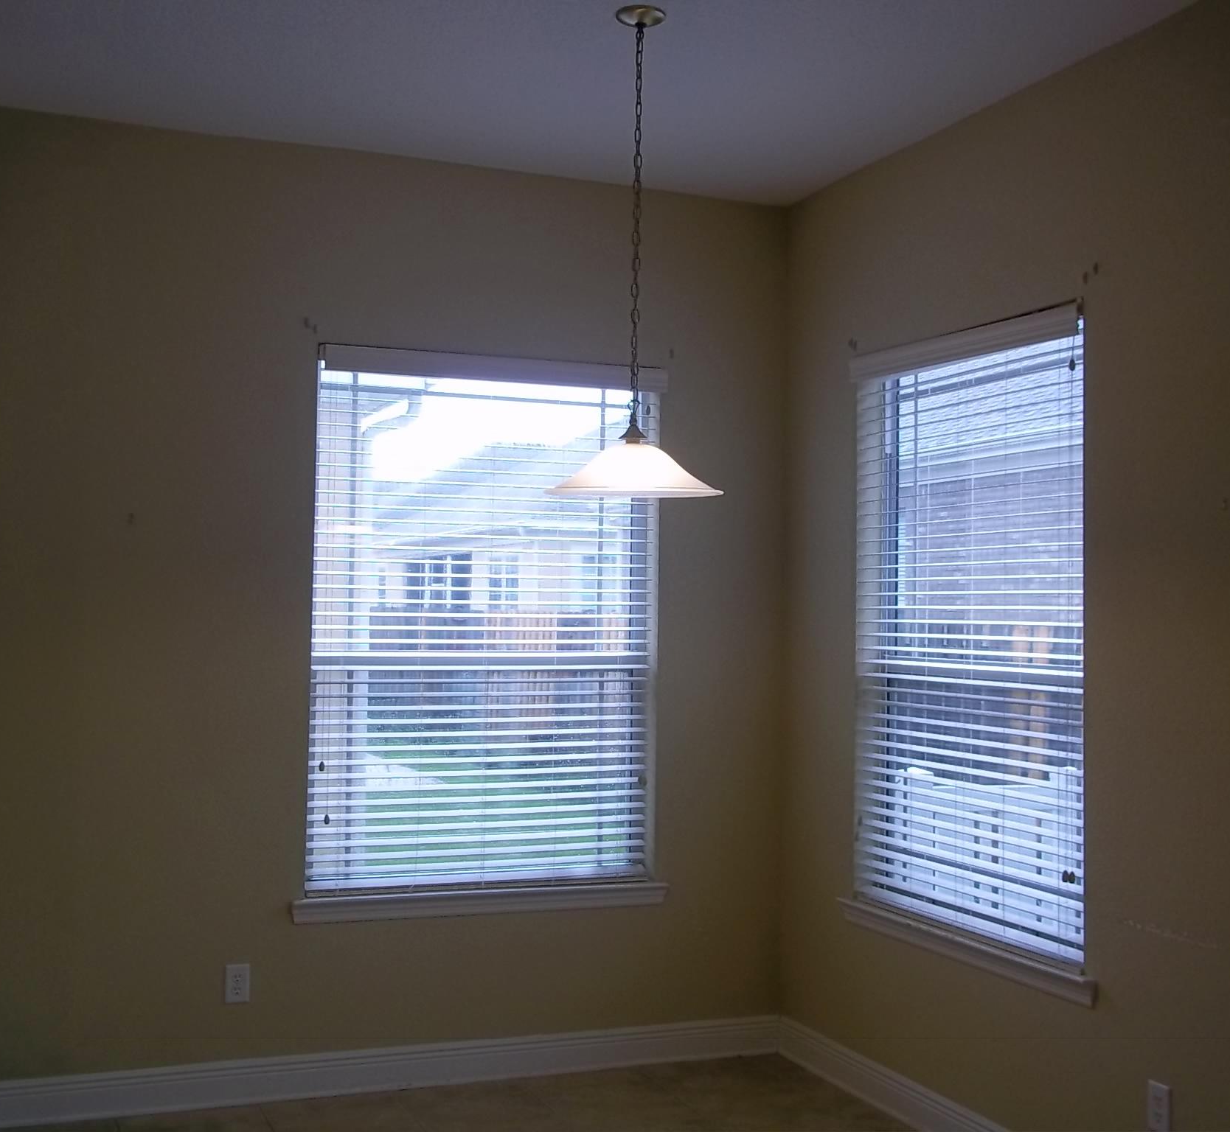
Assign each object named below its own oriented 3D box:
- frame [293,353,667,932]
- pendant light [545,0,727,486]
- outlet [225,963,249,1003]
[{"bbox_3d":[-0.415,0.225,5.243,1.264,1.842,0.120,2,-2,-22],"label":"frame"},{"bbox_3d":[0.057,-0.776,3.895,0.432,1.198,0.432,1,-2,0],"label":"pendant light"},{"bbox_3d":[-1.169,1.298,4.873,0.071,0.116,0.010,2,-2,-22],"label":"outlet"}]

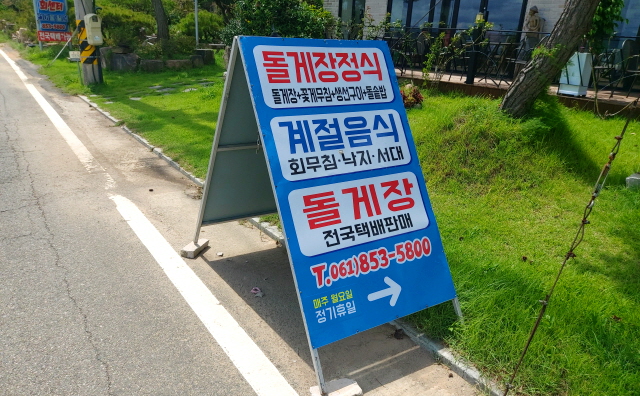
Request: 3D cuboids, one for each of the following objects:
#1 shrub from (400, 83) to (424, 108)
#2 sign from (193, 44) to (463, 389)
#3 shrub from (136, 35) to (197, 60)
[{"bbox_3d":[1.584,-1.774,8.000,0.430,0.420,0.400,6,19,10],"label":"shrub"},{"bbox_3d":[-0.030,-0.140,2.677,0.930,1.470,1.750,-9,22,-31],"label":"sign"},{"bbox_3d":[-5.978,-5.861,18.000,2.250,0.950,1.300,-3,20,-17],"label":"shrub"}]

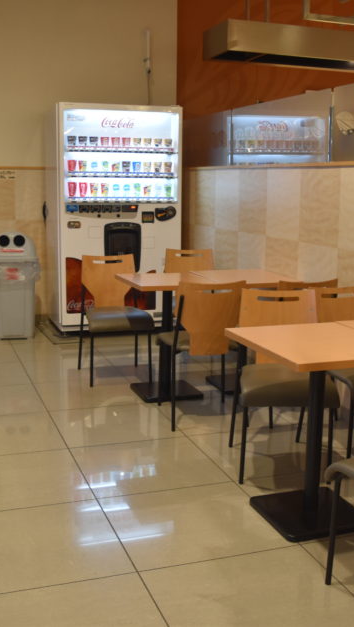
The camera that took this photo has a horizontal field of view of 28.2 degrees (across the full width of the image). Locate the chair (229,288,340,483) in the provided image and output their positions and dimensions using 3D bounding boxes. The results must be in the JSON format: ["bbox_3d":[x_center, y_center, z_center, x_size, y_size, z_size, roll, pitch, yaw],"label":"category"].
[{"bbox_3d":[0.481,0.307,3.220,0.420,0.775,0.530,0,10,-7],"label":"chair"}]

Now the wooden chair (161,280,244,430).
[{"bbox_3d":[0.139,0.180,3.791,0.430,0.770,0.520,-1,11,-11],"label":"wooden chair"}]

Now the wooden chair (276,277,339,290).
[{"bbox_3d":[0.617,0.166,4.032,0.420,0.775,0.520,-2,11,-18],"label":"wooden chair"}]

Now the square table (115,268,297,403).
[{"bbox_3d":[0.169,0.131,4.392,0.985,0.705,0.620,-3,11,-20],"label":"square table"}]

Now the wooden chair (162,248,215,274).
[{"bbox_3d":[0.103,-0.053,5.041,0.430,0.770,0.520,0,11,-5],"label":"wooden chair"}]

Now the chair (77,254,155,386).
[{"bbox_3d":[-0.396,0.034,4.525,0.430,0.770,0.520,-2,11,-16],"label":"chair"}]

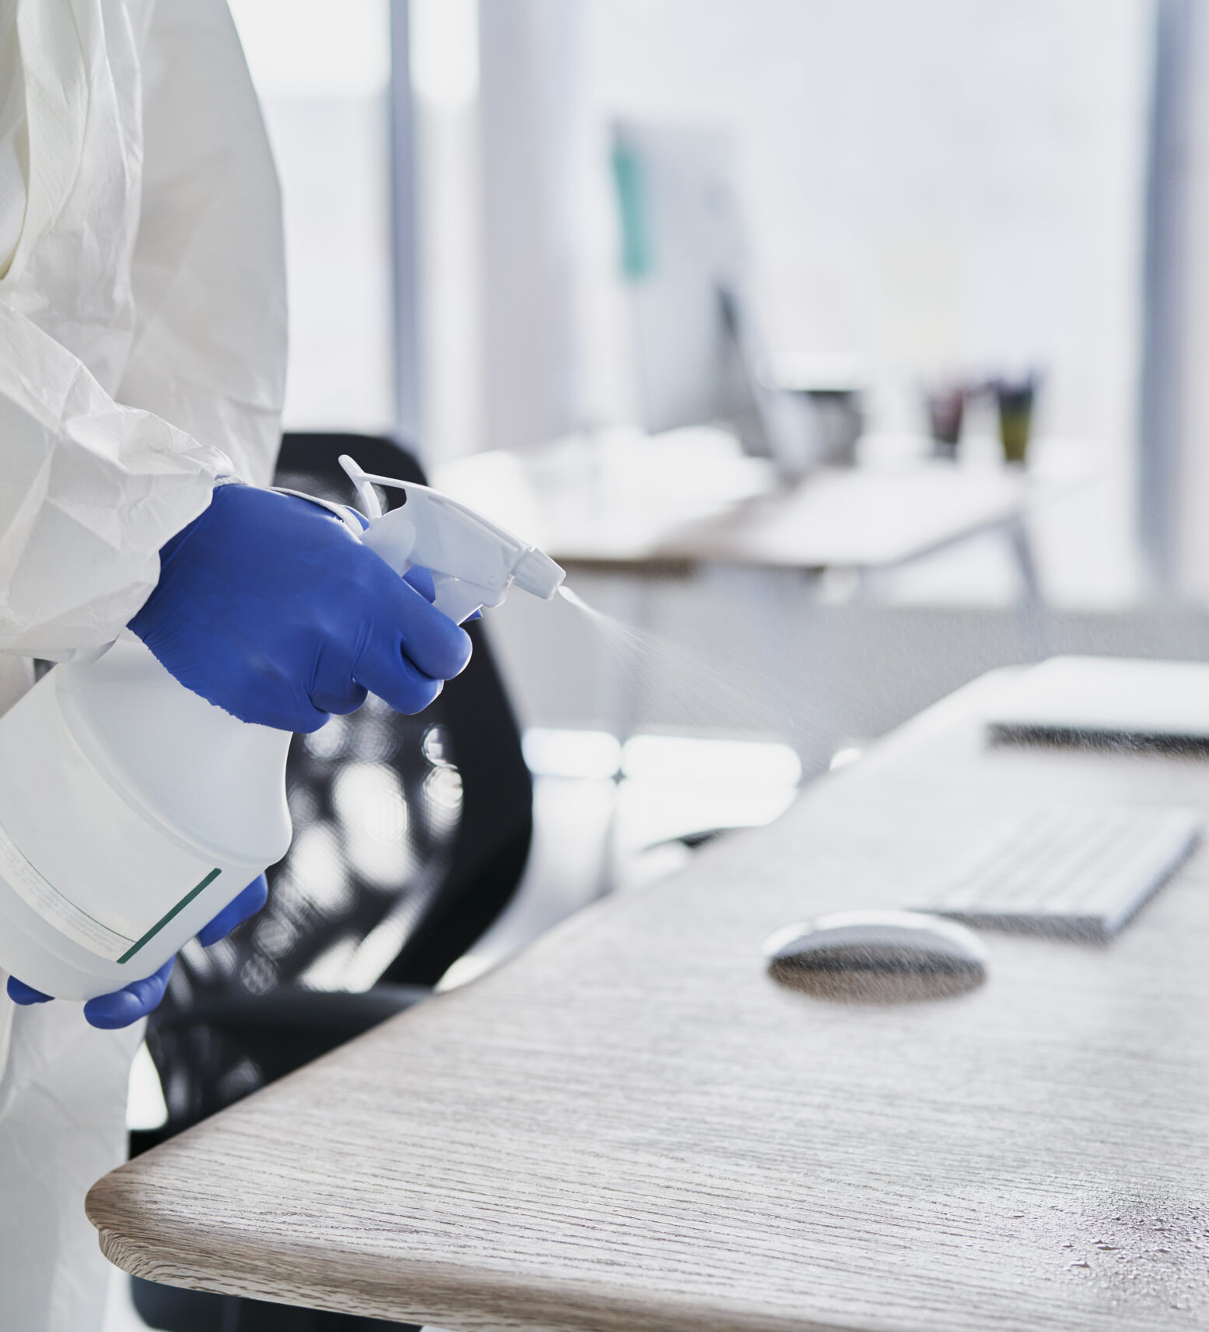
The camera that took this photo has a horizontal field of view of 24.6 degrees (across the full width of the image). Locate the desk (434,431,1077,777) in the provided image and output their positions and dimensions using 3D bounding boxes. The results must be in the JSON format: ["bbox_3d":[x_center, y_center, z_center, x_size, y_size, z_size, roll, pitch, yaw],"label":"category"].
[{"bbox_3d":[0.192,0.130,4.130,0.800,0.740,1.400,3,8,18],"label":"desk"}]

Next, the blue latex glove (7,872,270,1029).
[{"bbox_3d":[-0.193,0.102,1.085,0.130,0.085,0.110,0,8,0],"label":"blue latex glove"}]

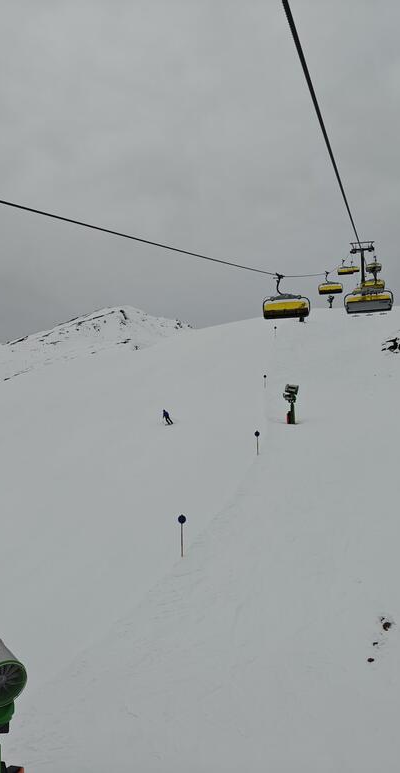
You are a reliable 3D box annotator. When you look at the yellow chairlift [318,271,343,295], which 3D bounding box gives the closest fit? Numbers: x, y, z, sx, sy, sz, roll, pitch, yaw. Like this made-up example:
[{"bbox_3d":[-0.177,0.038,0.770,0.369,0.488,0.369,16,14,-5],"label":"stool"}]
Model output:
[{"bbox_3d":[17.460,-13.845,91.300,3.250,3.200,1.800,-2,-4,14],"label":"yellow chairlift"}]

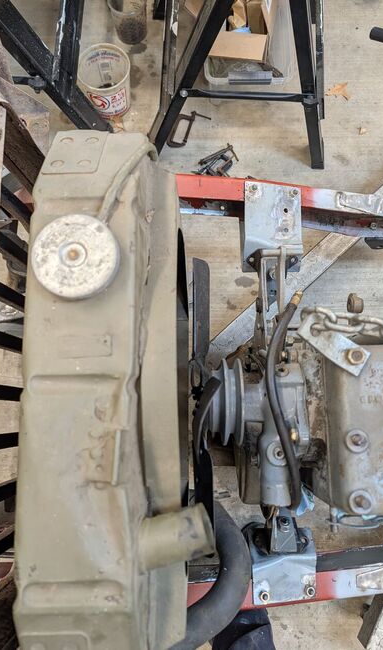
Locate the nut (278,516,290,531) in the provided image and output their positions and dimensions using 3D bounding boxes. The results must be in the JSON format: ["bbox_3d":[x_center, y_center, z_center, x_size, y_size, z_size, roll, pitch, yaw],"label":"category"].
[{"bbox_3d":[0.159,0.342,0.775,0.018,0.020,0.018,-9,36,0],"label":"nut"}]

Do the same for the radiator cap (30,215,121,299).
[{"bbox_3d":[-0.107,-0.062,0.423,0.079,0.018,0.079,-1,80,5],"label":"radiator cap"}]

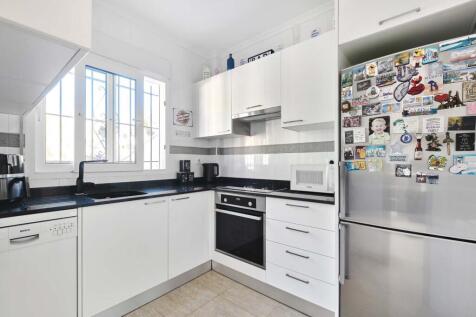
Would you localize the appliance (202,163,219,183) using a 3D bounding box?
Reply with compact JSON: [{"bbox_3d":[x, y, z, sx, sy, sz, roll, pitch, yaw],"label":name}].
[{"bbox_3d":[-0.357,0.191,2.620,0.225,0.245,0.155,0,-1,-8],"label":"appliance"}]

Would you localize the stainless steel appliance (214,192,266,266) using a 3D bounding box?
[{"bbox_3d":[0.172,0.627,2.028,0.595,0.595,0.570,-1,-1,40],"label":"stainless steel appliance"}]

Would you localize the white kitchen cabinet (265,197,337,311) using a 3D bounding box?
[{"bbox_3d":[0.623,0.669,1.660,0.550,0.700,0.580,-1,-1,40],"label":"white kitchen cabinet"}]

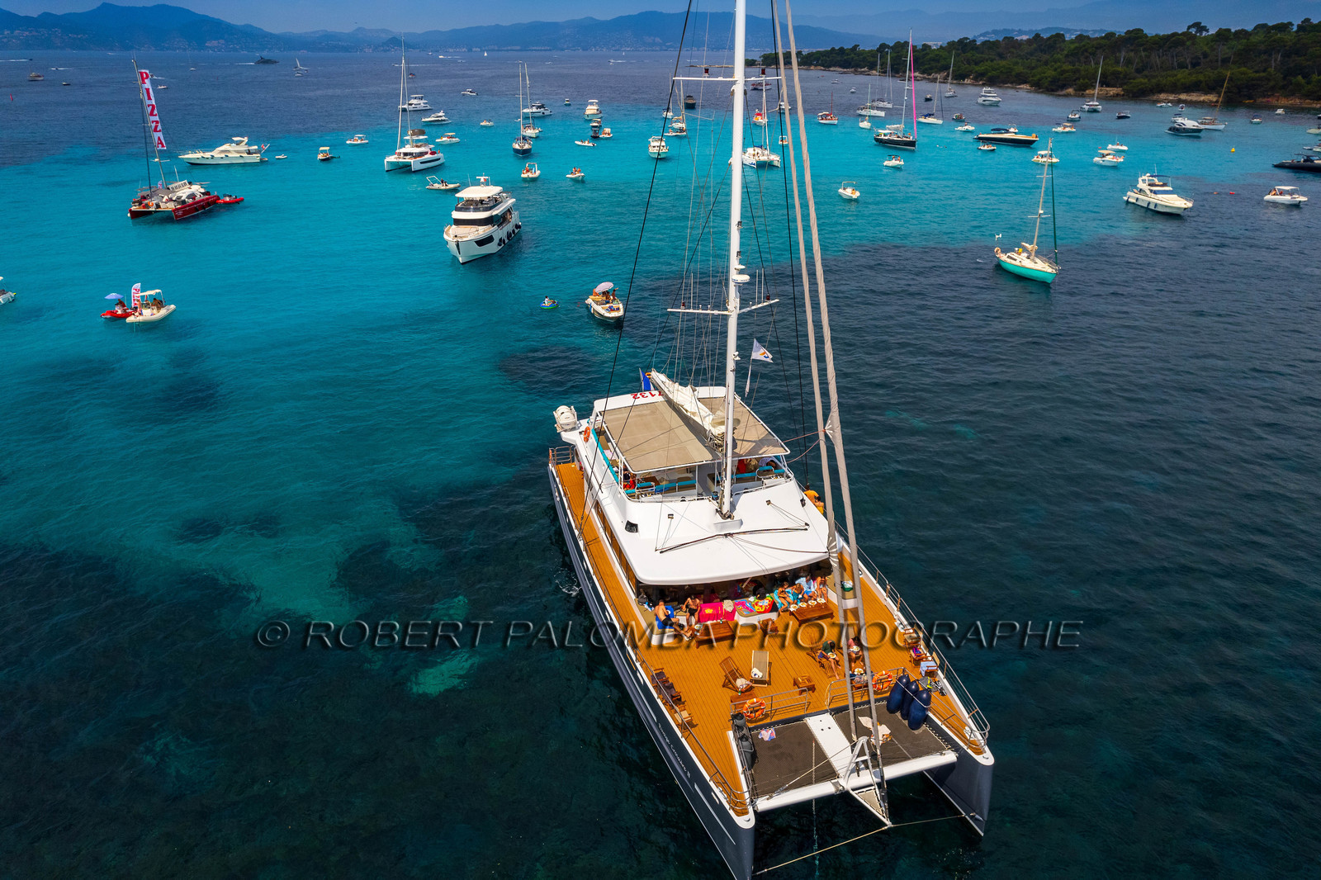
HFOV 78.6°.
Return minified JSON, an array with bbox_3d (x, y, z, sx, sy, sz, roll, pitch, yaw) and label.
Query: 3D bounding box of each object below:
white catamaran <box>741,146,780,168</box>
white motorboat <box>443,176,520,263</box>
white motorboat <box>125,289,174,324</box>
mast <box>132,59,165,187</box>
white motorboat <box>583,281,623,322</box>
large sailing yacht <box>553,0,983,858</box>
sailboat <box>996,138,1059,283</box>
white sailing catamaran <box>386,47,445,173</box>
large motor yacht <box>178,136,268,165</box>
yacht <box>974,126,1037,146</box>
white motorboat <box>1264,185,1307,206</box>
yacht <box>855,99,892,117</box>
[{"bbox_3d":[20.900,-61.716,174.877,6.700,3.800,12.200,-8,27,-16],"label":"white catamaran"},{"bbox_3d":[-22.650,-28.683,101.543,5.700,8.200,20.600,1,26,3],"label":"white motorboat"},{"bbox_3d":[-49.086,-12.711,77.157,4.500,2.450,2.100,-10,28,-20],"label":"white motorboat"},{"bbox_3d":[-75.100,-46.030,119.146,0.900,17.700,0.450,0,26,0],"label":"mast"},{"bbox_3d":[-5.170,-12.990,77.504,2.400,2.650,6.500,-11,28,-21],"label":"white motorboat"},{"bbox_3d":[2.919,-6.175,27.471,11.500,31.300,25.200,-7,27,-14],"label":"large sailing yacht"},{"bbox_3d":[42.440,-25.879,90.251,3.500,14.700,10.200,-5,26,-11],"label":"sailboat"},{"bbox_3d":[-53.606,-70.000,171.021,7.500,23.500,14.800,4,26,8],"label":"white sailing catamaran"},{"bbox_3d":[-95.200,-63.220,176.149,16.300,5.400,4.600,-9,27,-19],"label":"large motor yacht"},{"bbox_3d":[94.679,-82.955,220.012,4.700,4.000,18.200,-23,34,-39],"label":"yacht"},{"bbox_3d":[101.400,-39.923,131.321,5.700,2.500,2.300,8,27,17],"label":"white motorboat"},{"bbox_3d":[79.600,-124.693,304.598,3.900,4.200,12.600,-21,33,-37],"label":"yacht"}]

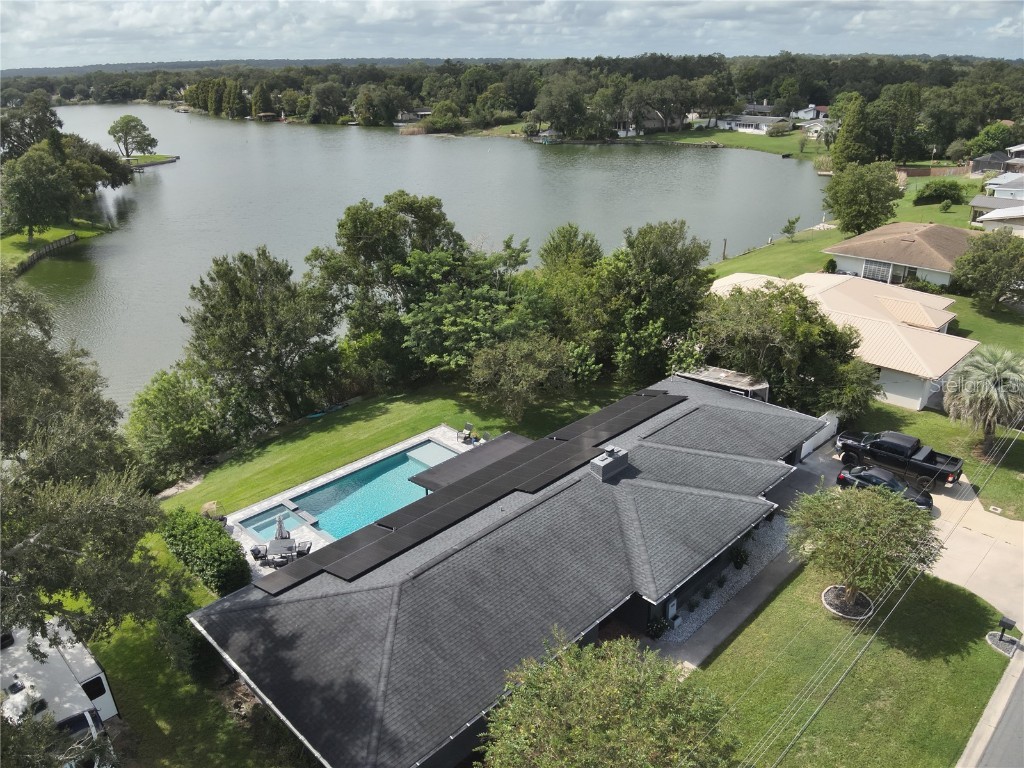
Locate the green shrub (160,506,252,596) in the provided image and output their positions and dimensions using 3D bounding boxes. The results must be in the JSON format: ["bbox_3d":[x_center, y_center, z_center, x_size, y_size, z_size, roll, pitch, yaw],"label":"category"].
[{"bbox_3d":[-13.419,7.134,31.494,1.750,1.550,5.600,-22,32,-40],"label":"green shrub"}]

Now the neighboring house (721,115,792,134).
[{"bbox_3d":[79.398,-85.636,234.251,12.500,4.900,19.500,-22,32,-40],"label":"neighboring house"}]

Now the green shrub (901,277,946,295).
[{"bbox_3d":[39.422,-9.411,68.184,1.500,1.150,4.000,-22,32,-40],"label":"green shrub"}]

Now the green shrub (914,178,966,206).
[{"bbox_3d":[65.816,-29.876,110.925,7.600,3.300,4.800,0,24,0],"label":"green shrub"}]

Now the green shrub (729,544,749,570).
[{"bbox_3d":[9.924,7.570,30.868,0.820,0.900,0.820,0,24,0],"label":"green shrub"}]

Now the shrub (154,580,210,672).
[{"bbox_3d":[-12.223,9.070,26.337,2.000,2.200,2.200,-22,32,-40],"label":"shrub"}]

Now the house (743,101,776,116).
[{"bbox_3d":[103.950,-114.617,297.000,10.000,5.800,15.500,-22,32,-40],"label":"house"}]

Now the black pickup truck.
[{"bbox_3d":[20.580,3.790,37.880,5.920,1.950,2.030,20,31,38],"label":"black pickup truck"}]

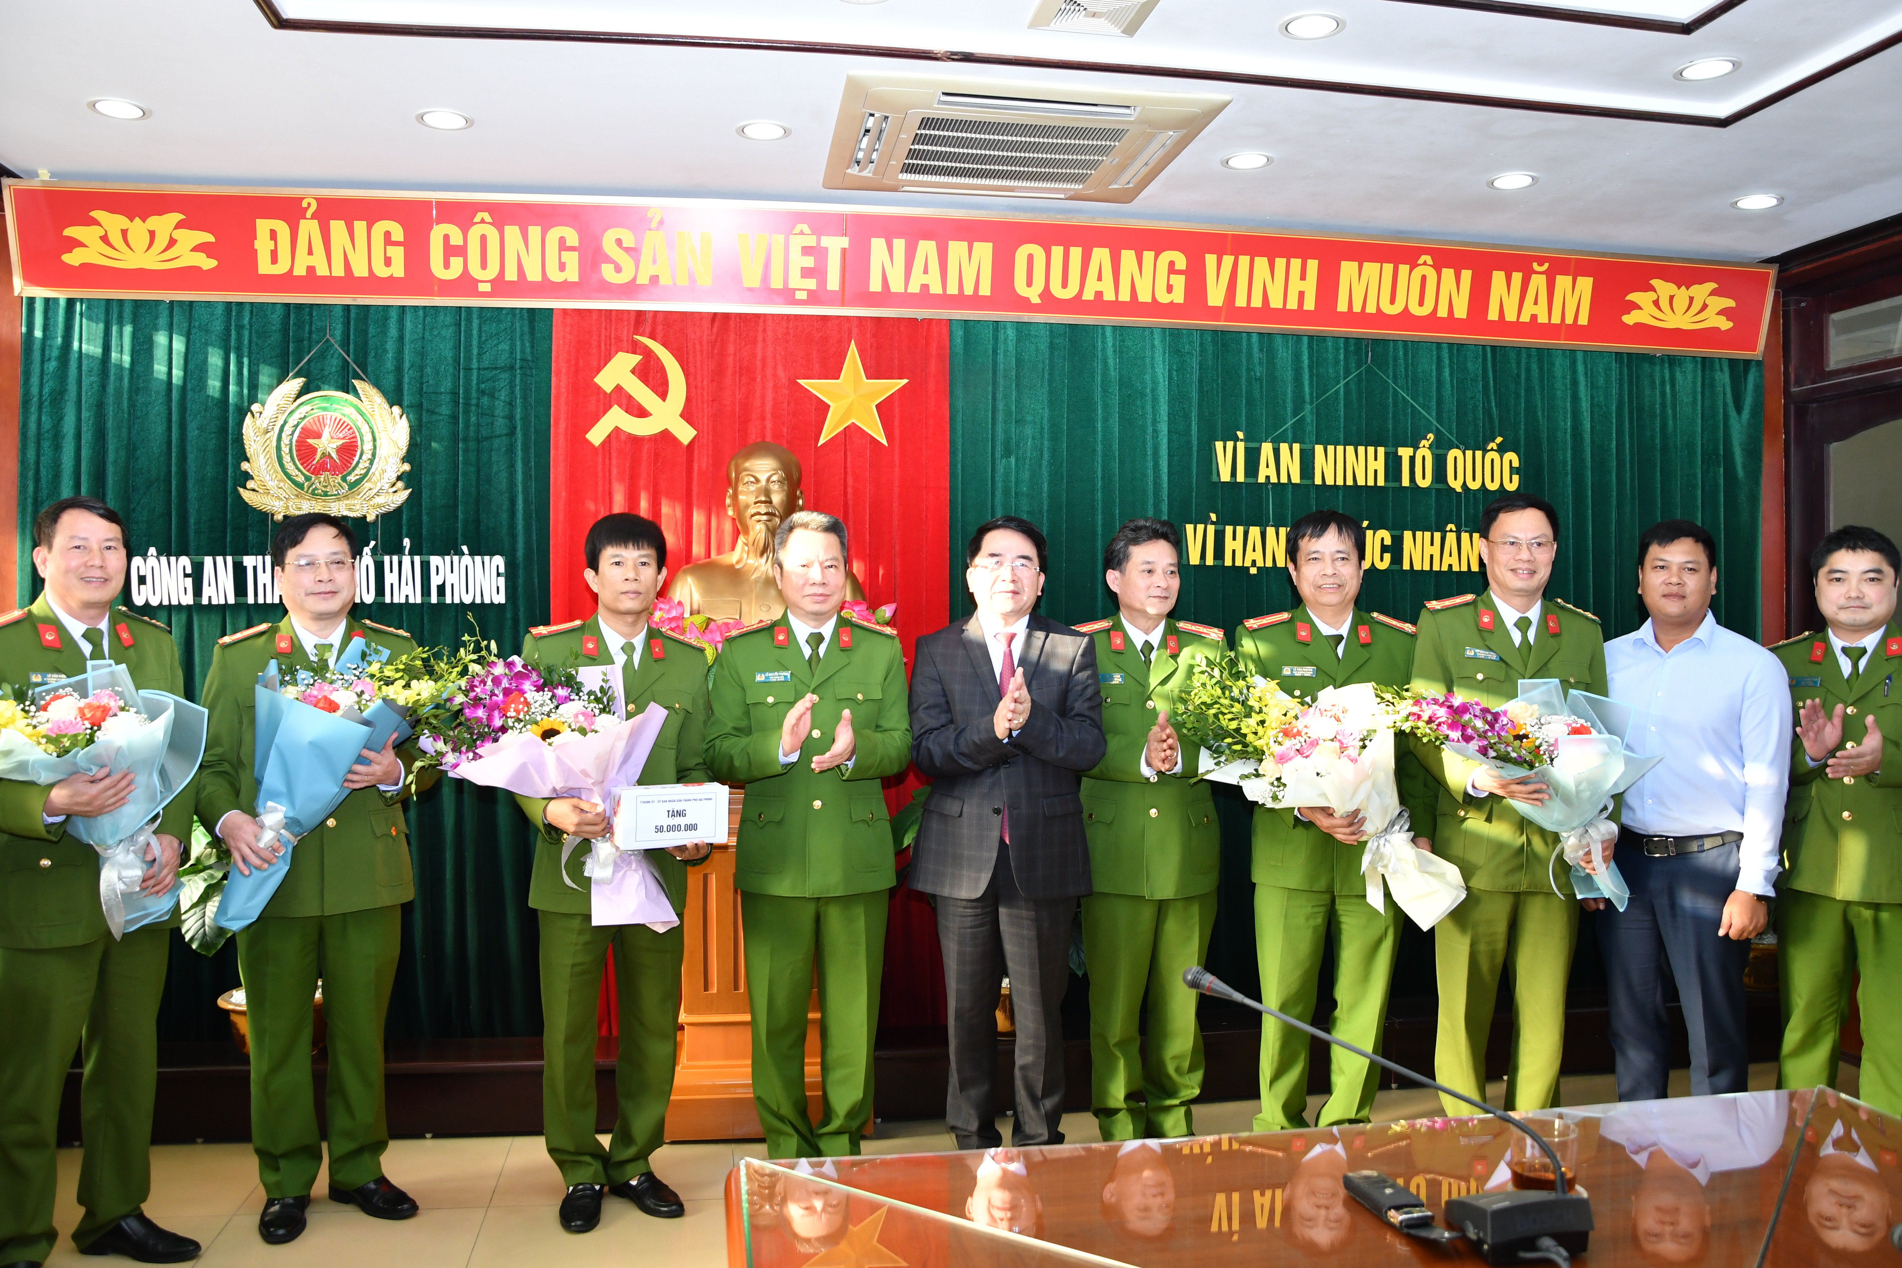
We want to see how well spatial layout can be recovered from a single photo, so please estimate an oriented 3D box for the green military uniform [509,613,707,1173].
[{"bbox_3d":[-0.819,0.672,3.450,0.470,1.405,0.380,0,0,-22],"label":"green military uniform"}]

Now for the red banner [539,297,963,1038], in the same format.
[{"bbox_3d":[-0.580,0.067,4.225,1.180,2.240,0.130,0,1,-8],"label":"red banner"}]

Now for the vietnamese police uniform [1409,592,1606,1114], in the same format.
[{"bbox_3d":[1.455,0.625,3.760,0.540,1.460,0.360,0,1,2],"label":"vietnamese police uniform"}]

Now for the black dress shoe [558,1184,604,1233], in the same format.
[{"bbox_3d":[-0.893,1.352,3.485,0.107,0.105,0.285,0,1,-9],"label":"black dress shoe"}]

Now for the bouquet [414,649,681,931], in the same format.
[{"bbox_3d":[-0.905,0.365,3.200,0.540,0.600,0.360,-11,6,-12],"label":"bouquet"}]

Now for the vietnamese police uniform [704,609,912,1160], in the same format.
[{"bbox_3d":[-0.357,0.665,3.550,0.520,1.430,0.380,0,0,-7],"label":"vietnamese police uniform"}]

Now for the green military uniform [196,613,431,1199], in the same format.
[{"bbox_3d":[-1.521,0.675,3.420,0.520,1.410,0.380,0,0,-25],"label":"green military uniform"}]

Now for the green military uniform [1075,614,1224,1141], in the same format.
[{"bbox_3d":[0.505,0.669,3.690,0.460,1.420,0.370,0,0,0],"label":"green military uniform"}]

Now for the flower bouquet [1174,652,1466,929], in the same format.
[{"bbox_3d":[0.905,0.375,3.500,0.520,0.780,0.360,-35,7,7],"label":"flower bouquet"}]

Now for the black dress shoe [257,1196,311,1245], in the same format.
[{"bbox_3d":[-1.581,1.342,3.390,0.107,0.105,0.285,0,1,-16],"label":"black dress shoe"}]

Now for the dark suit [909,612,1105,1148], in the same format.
[{"bbox_3d":[0.138,0.670,3.620,0.510,1.420,0.370,0,0,-1],"label":"dark suit"}]

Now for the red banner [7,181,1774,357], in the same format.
[{"bbox_3d":[0.060,-1.065,4.220,5.230,0.315,0.060,0,14,-8],"label":"red banner"}]

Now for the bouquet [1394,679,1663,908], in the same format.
[{"bbox_3d":[1.408,0.400,3.480,0.590,0.520,0.360,-12,6,0],"label":"bouquet"}]

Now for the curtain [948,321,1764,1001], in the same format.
[{"bbox_3d":[1.340,0.070,4.515,2.710,2.230,0.150,0,1,-8],"label":"curtain"}]

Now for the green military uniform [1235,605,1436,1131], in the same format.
[{"bbox_3d":[1.000,0.657,3.700,0.500,1.445,0.370,0,0,-1],"label":"green military uniform"}]

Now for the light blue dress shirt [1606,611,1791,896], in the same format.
[{"bbox_3d":[2.050,0.330,3.950,0.560,0.810,0.310,1,1,29],"label":"light blue dress shirt"}]

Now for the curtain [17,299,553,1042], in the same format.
[{"bbox_3d":[-1.875,0.060,4.055,1.450,2.230,0.150,0,1,-8],"label":"curtain"}]

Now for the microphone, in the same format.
[{"bbox_3d":[0.460,0.510,1.535,0.410,0.265,0.200,0,0,6],"label":"microphone"}]

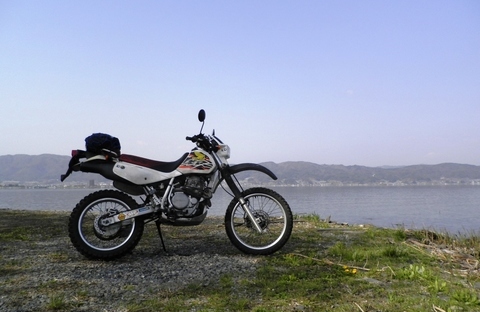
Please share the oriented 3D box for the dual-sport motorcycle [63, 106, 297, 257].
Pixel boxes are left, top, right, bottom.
[{"bbox_3d":[-0.543,0.312,3.663,2.180,1.340,0.840,2,-13,-14],"label":"dual-sport motorcycle"}]

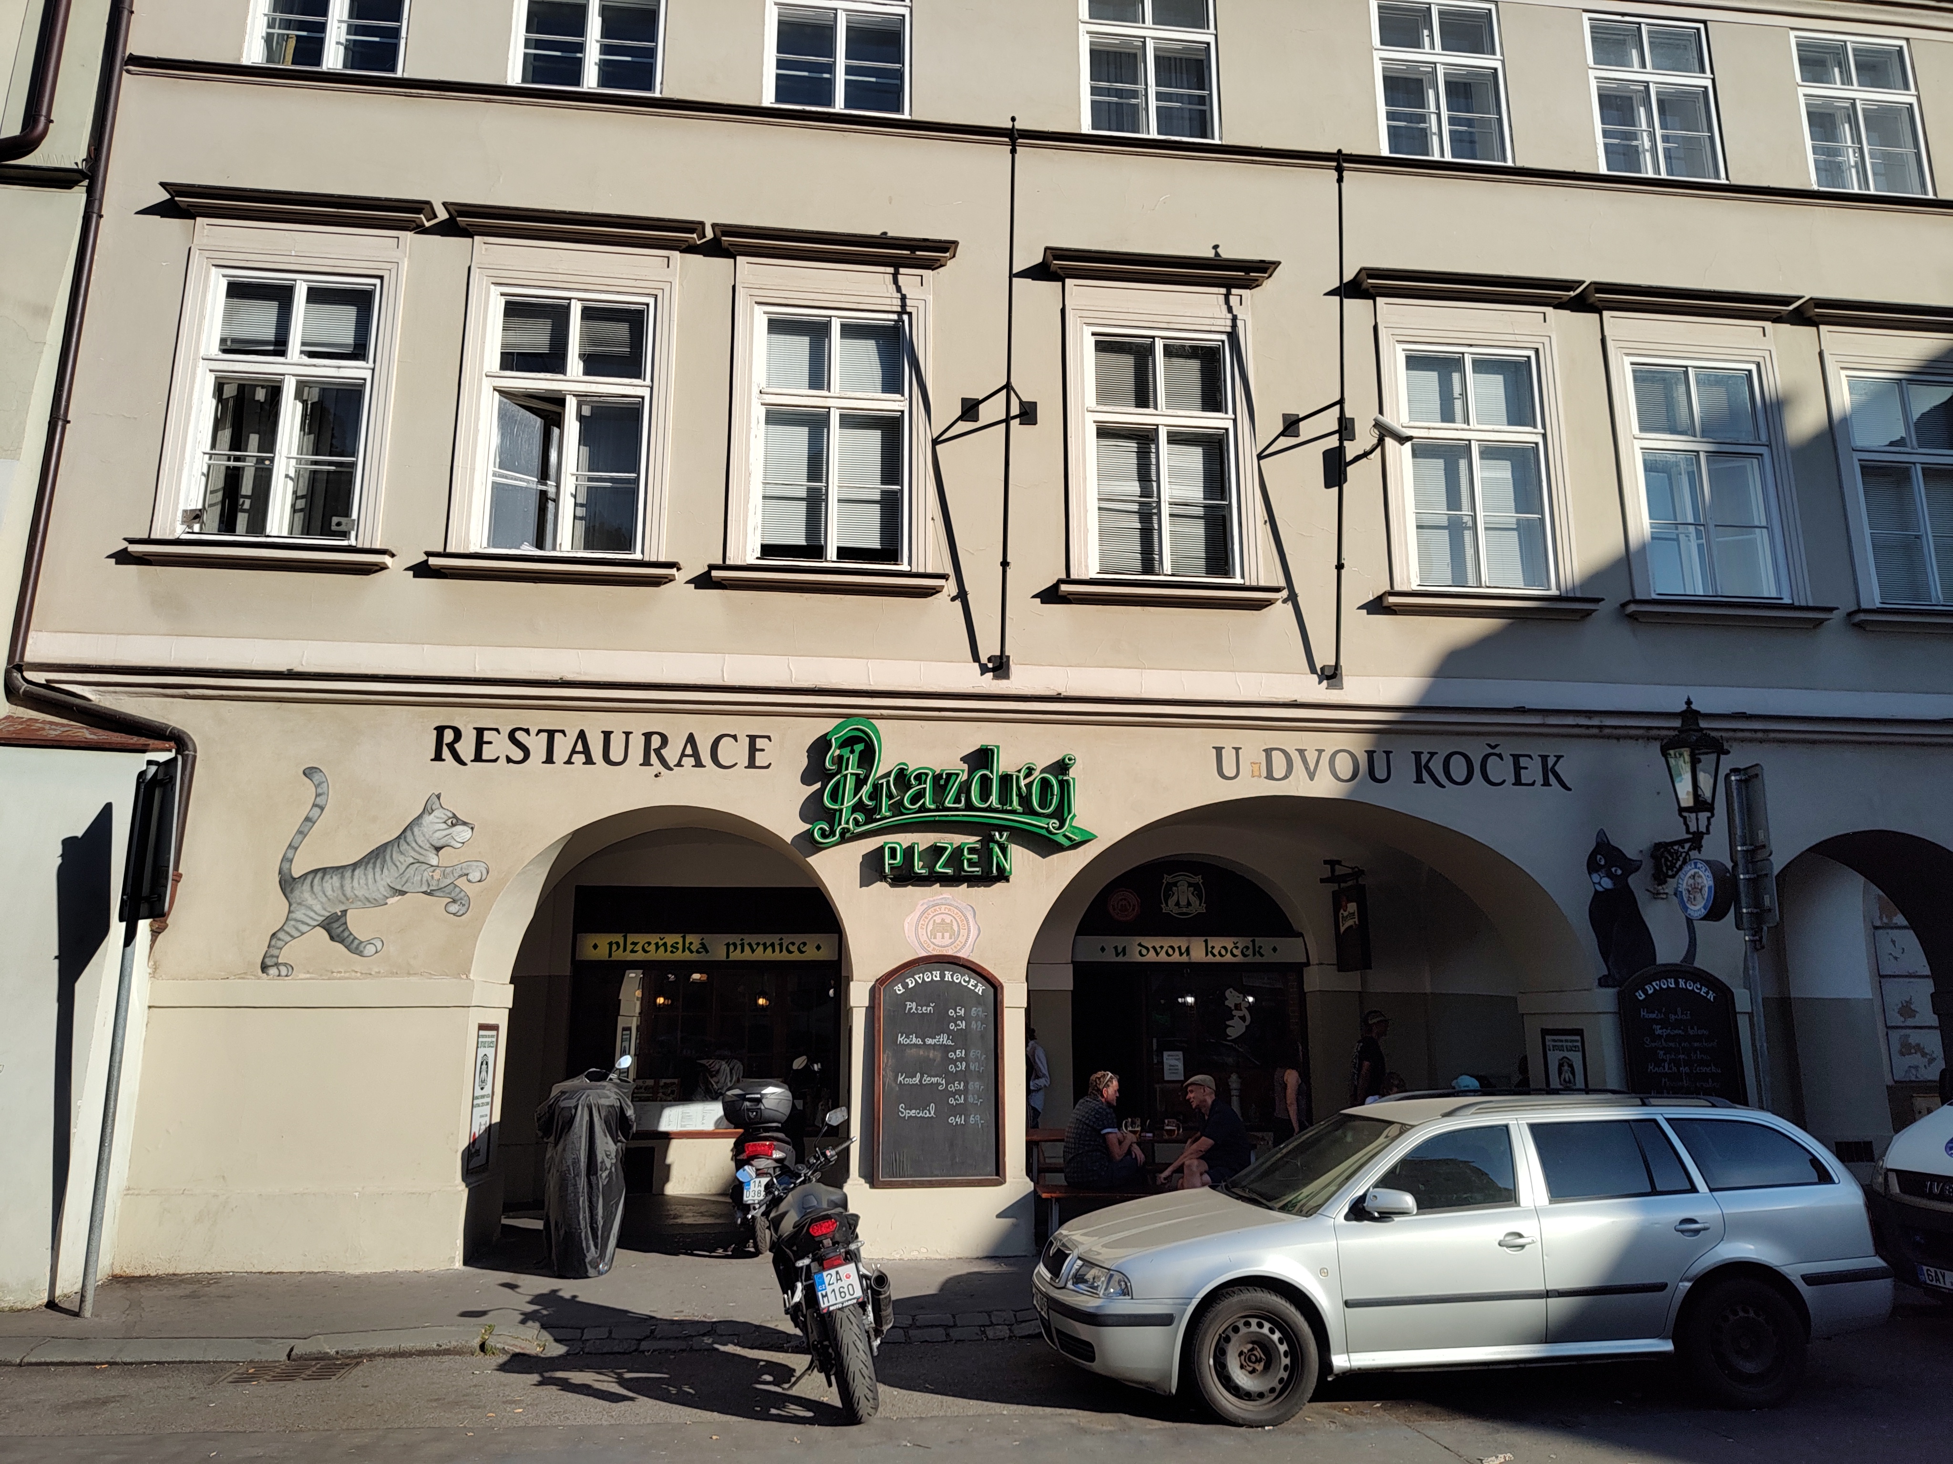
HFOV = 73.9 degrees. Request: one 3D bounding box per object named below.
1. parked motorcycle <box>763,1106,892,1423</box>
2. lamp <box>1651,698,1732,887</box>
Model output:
[{"bbox_3d":[-0.806,2.747,6.856,0.780,1.220,2.080,2,-11,-8],"label":"parked motorcycle"},{"bbox_3d":[5.645,0.460,10.238,0.500,1.440,0.740,2,-11,-6],"label":"lamp"}]

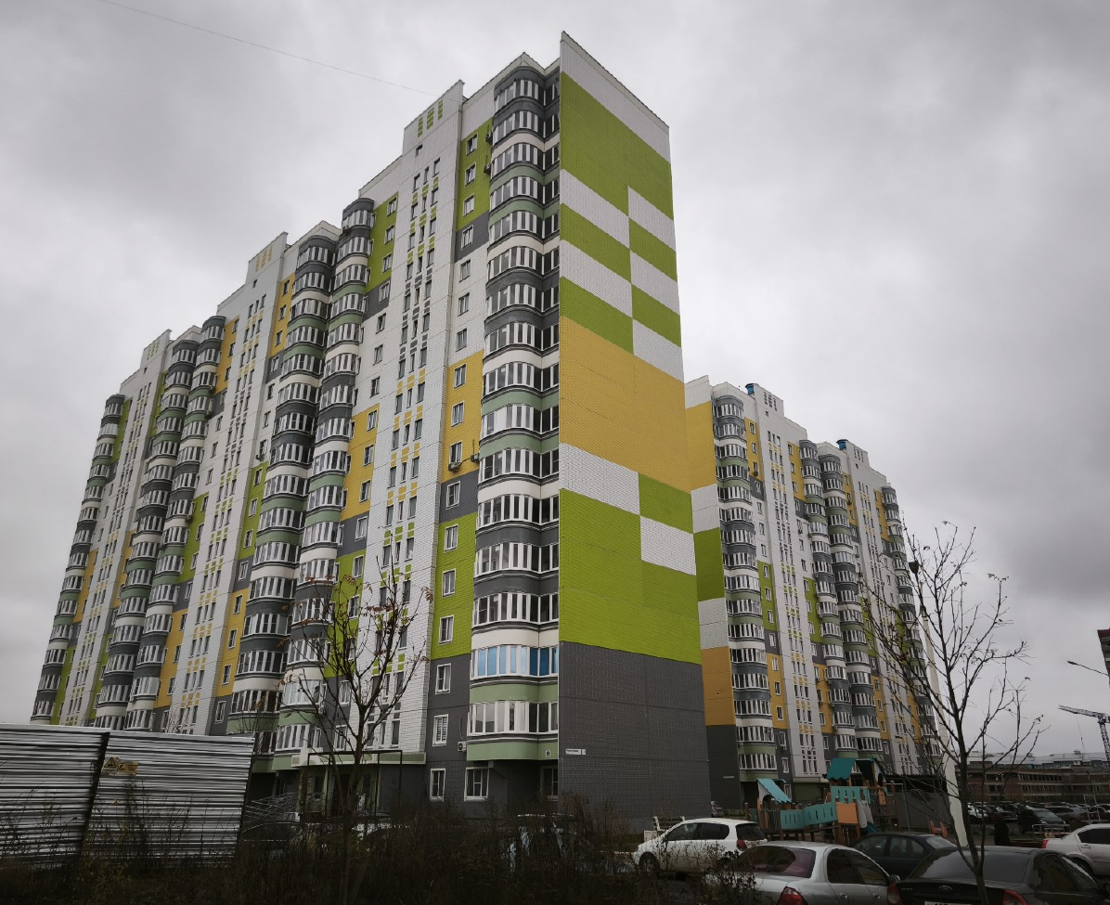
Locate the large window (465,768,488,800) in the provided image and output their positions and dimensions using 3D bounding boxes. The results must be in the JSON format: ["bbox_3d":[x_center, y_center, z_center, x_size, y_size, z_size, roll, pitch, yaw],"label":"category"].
[{"bbox_3d":[-4.145,17.677,42.767,1.900,1.600,0.200,-20,-29,41],"label":"large window"}]

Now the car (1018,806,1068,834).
[{"bbox_3d":[31.455,23.791,51.748,1.760,1.580,4.200,-5,-22,13],"label":"car"}]

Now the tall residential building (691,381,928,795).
[{"bbox_3d":[35.684,22.198,117.416,15.800,54.700,58.000,-19,-29,40],"label":"tall residential building"}]

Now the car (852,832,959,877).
[{"bbox_3d":[8.257,9.769,18.984,4.350,1.430,1.700,-19,-29,39],"label":"car"}]

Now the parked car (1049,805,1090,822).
[{"bbox_3d":[39.750,28.742,63.277,4.500,1.470,1.780,-18,-28,38],"label":"parked car"}]

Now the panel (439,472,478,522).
[{"bbox_3d":[-6.019,2.841,50.677,3.850,2.800,0.250,-20,-29,41],"label":"panel"}]

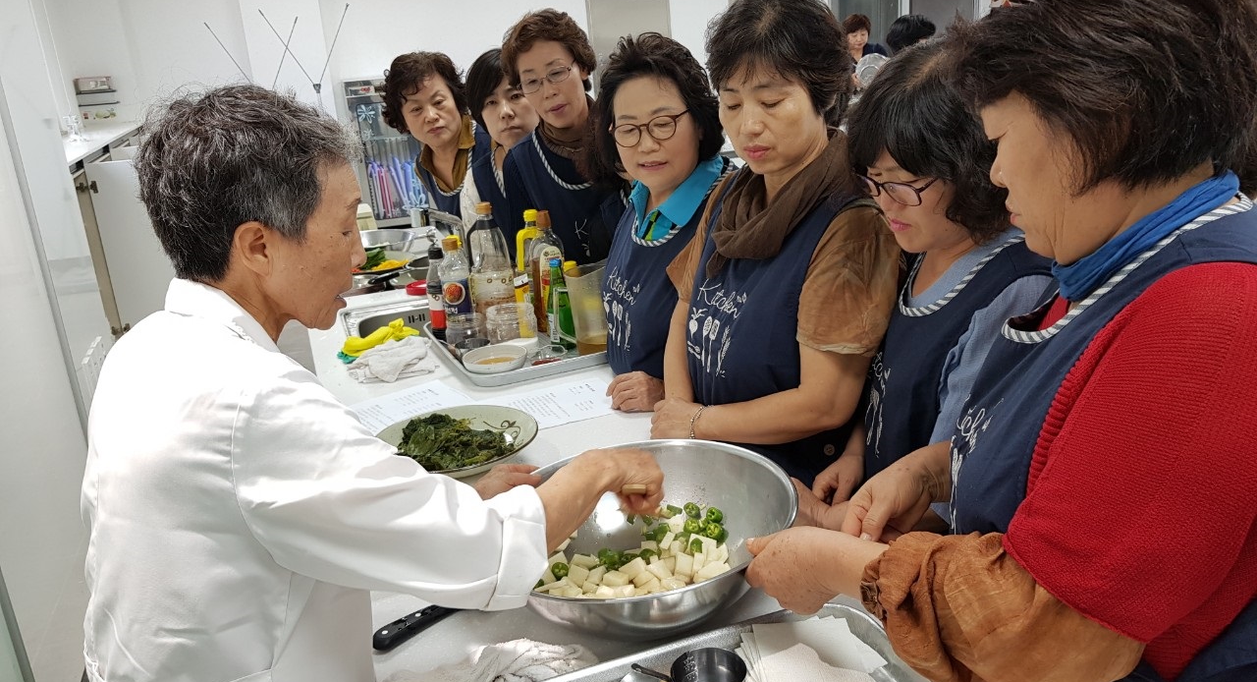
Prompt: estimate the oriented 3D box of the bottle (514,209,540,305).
[{"bbox_3d":[-0.244,-0.197,2.490,0.100,0.292,0.095,-6,17,-5],"label":"bottle"}]

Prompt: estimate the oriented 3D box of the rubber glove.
[{"bbox_3d":[-0.616,-0.001,2.338,0.195,0.065,0.095,-16,21,-34],"label":"rubber glove"}]

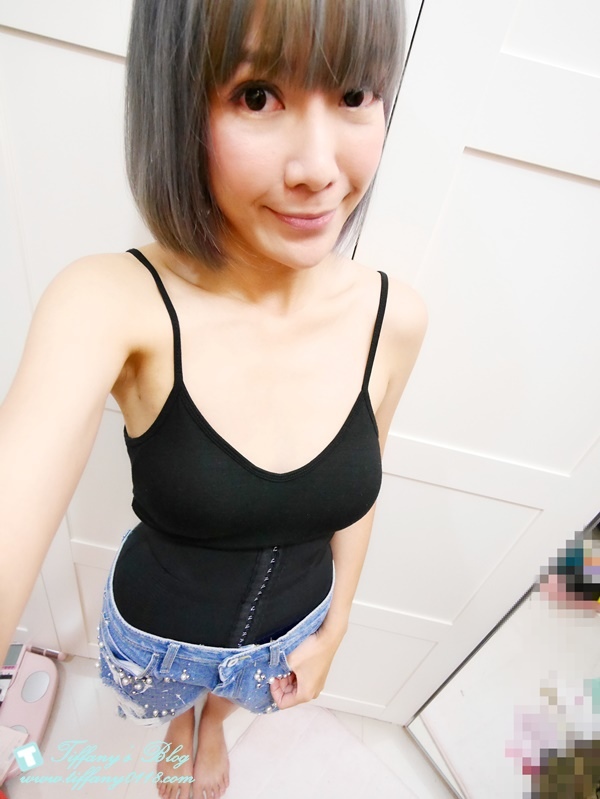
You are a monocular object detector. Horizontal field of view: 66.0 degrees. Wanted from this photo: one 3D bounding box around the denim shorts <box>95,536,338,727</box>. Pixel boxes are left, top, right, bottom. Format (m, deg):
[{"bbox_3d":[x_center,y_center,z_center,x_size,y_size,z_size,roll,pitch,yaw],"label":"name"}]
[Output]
[{"bbox_3d":[-0.124,0.321,0.728,0.330,0.280,0.250,9,37,-7],"label":"denim shorts"}]

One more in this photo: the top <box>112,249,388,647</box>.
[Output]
[{"bbox_3d":[-0.052,0.080,0.547,0.300,0.460,0.240,5,38,-12],"label":"top"}]

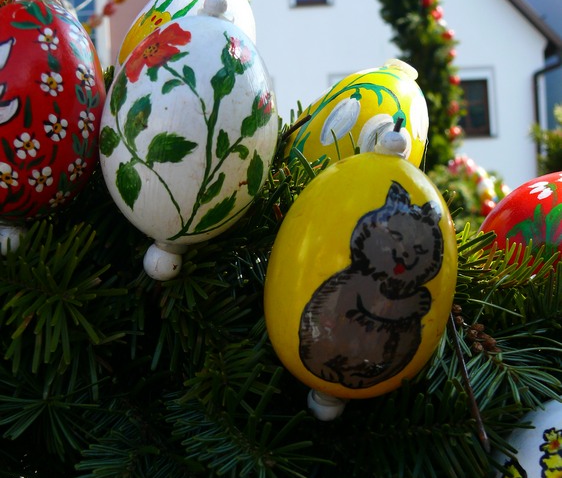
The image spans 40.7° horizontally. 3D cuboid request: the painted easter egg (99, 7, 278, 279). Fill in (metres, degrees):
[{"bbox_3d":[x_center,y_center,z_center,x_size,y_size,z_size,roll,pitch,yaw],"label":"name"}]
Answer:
[{"bbox_3d":[-0.028,-0.032,0.234,0.053,0.092,0.053,12,-6,-8],"label":"painted easter egg"}]

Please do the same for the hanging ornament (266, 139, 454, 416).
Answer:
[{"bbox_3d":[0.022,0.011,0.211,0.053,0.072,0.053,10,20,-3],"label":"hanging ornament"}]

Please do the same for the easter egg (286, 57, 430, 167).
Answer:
[{"bbox_3d":[0.034,-0.040,0.318,0.053,0.076,0.053,30,4,2],"label":"easter egg"}]

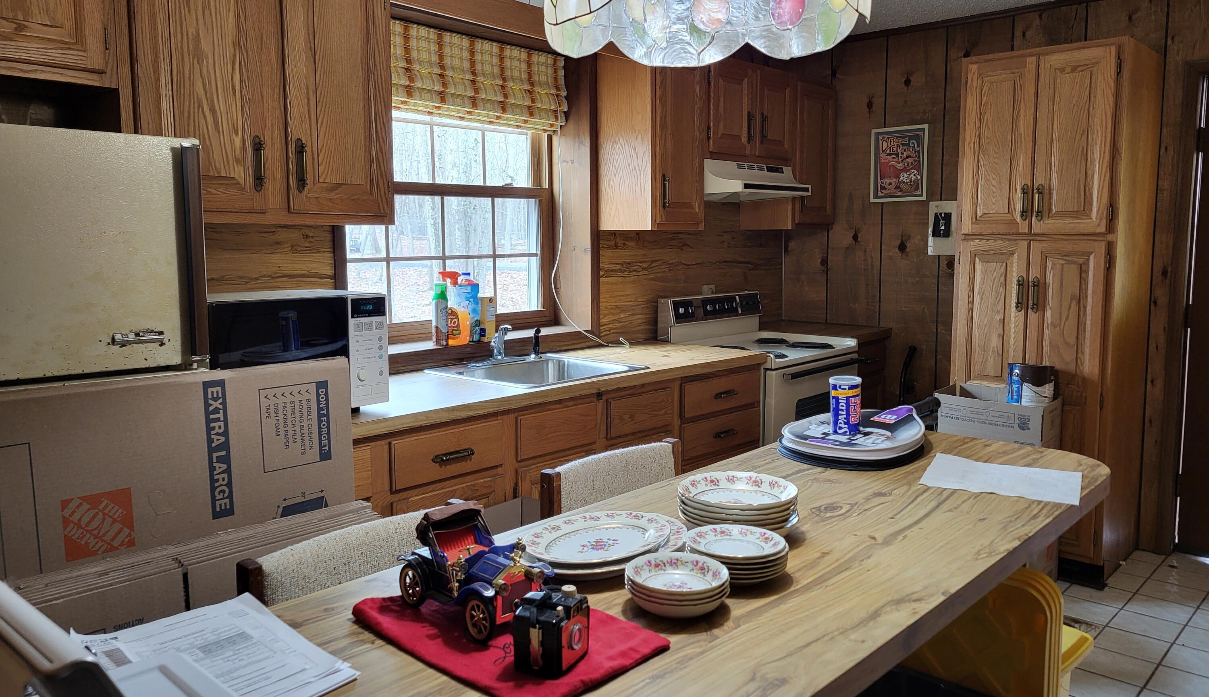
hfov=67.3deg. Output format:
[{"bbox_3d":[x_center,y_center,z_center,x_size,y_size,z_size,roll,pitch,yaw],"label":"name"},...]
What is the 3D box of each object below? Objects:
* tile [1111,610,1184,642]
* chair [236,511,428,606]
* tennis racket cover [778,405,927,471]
[{"bbox_3d":[1.942,0.996,3.252,0.204,0.010,0.204,5,8,42],"label":"tile"},{"bbox_3d":[-0.255,0.765,1.501,0.530,0.860,0.460,5,8,43],"label":"chair"},{"bbox_3d":[0.586,0.202,2.033,0.420,0.045,0.220,-7,9,-42],"label":"tennis racket cover"}]

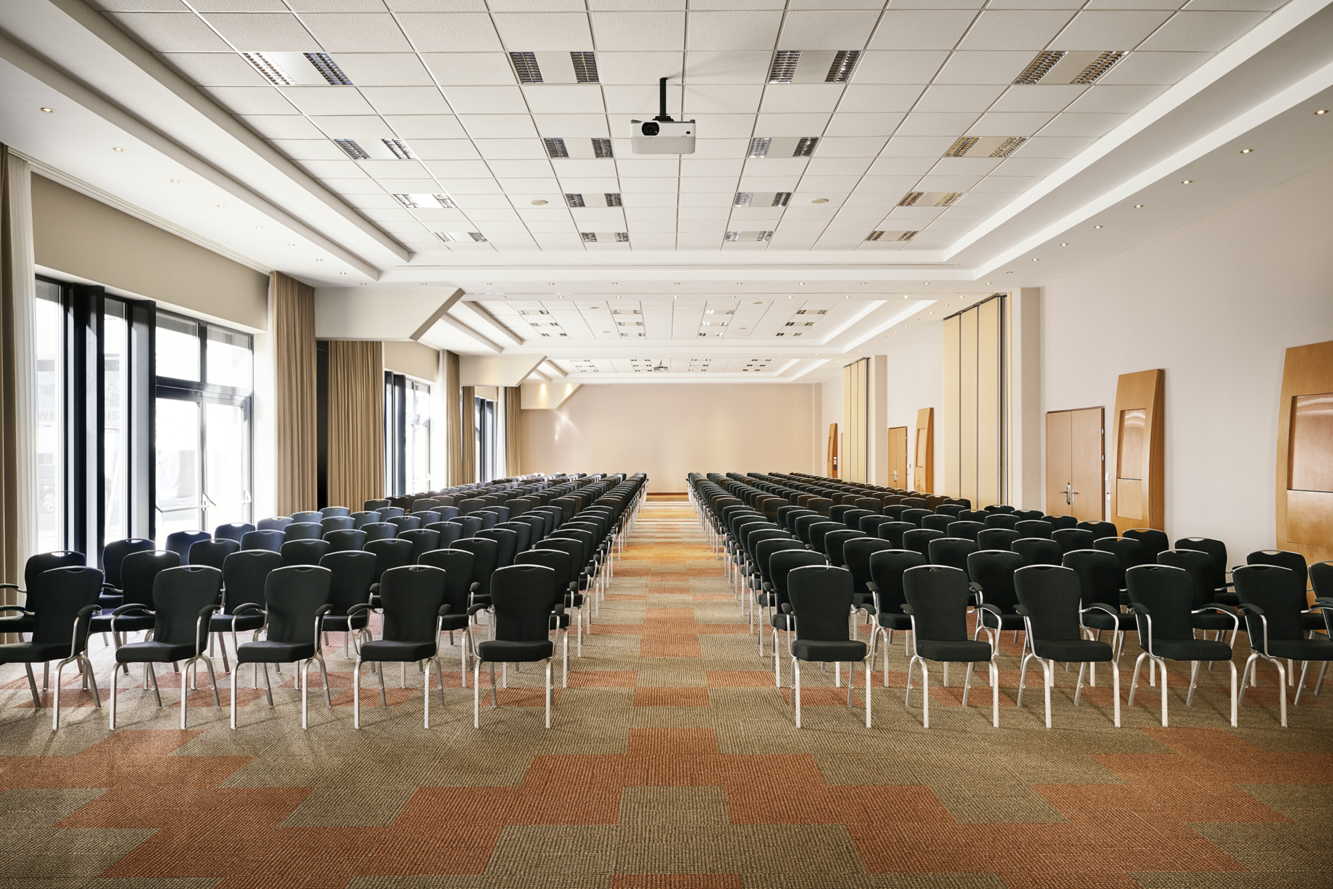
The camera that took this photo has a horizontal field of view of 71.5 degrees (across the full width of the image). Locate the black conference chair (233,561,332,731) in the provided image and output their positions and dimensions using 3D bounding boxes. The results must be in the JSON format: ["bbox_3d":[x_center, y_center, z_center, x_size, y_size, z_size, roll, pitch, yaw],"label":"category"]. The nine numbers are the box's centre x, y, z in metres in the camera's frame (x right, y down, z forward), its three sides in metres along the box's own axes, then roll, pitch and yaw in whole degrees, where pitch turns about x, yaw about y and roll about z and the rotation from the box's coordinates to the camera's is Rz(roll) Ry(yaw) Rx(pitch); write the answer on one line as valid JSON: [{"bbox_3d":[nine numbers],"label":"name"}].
[{"bbox_3d":[-2.415,1.268,5.891,0.580,0.925,0.570,0,0,0],"label":"black conference chair"}]

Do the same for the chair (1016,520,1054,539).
[{"bbox_3d":[3.925,1.285,9.590,0.575,0.923,0.570,0,-1,0],"label":"chair"}]

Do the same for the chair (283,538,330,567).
[{"bbox_3d":[-3.050,1.246,7.642,0.580,0.905,0.570,0,-1,0],"label":"chair"}]

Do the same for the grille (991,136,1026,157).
[{"bbox_3d":[3.105,-2.711,8.418,0.170,0.050,0.542,0,0,0],"label":"grille"}]

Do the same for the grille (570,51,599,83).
[{"bbox_3d":[-0.603,-2.818,6.933,0.168,0.050,0.560,0,0,0],"label":"grille"}]

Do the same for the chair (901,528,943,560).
[{"bbox_3d":[2.512,1.271,8.803,0.580,0.925,0.570,0,0,0],"label":"chair"}]

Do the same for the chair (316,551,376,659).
[{"bbox_3d":[-2.397,1.262,6.762,0.580,0.913,0.585,0,0,0],"label":"chair"}]

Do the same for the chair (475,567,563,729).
[{"bbox_3d":[-0.900,1.224,5.710,0.580,0.905,0.570,0,-1,0],"label":"chair"}]

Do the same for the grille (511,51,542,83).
[{"bbox_3d":[-1.045,-2.817,6.933,0.156,0.050,0.560,0,0,0],"label":"grille"}]

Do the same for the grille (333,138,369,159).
[{"bbox_3d":[-2.844,-2.693,8.421,0.170,0.050,0.542,0,0,0],"label":"grille"}]

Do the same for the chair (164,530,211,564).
[{"bbox_3d":[-4.608,1.303,8.838,0.580,0.925,0.570,0,0,0],"label":"chair"}]

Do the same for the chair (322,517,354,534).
[{"bbox_3d":[-3.817,1.275,10.537,0.580,0.905,0.570,0,-1,0],"label":"chair"}]

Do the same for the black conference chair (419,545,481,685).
[{"bbox_3d":[-1.665,1.259,6.761,0.575,0.923,0.570,0,-1,0],"label":"black conference chair"}]

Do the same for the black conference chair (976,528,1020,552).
[{"bbox_3d":[3.198,1.257,8.649,0.580,0.913,0.585,0,0,0],"label":"black conference chair"}]

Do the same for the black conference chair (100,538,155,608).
[{"bbox_3d":[-4.540,1.249,7.643,0.580,0.905,0.570,0,-1,0],"label":"black conference chair"}]

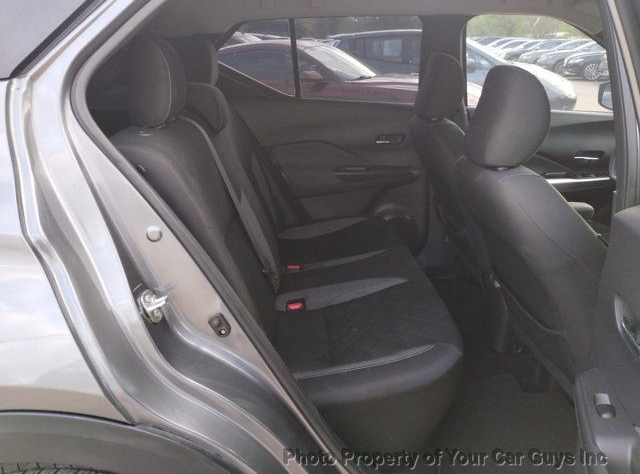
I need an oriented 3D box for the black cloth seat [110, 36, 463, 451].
[{"bbox_3d":[-0.064,-0.100,1.706,0.897,1.043,1.248,-1,21,-4],"label":"black cloth seat"}]

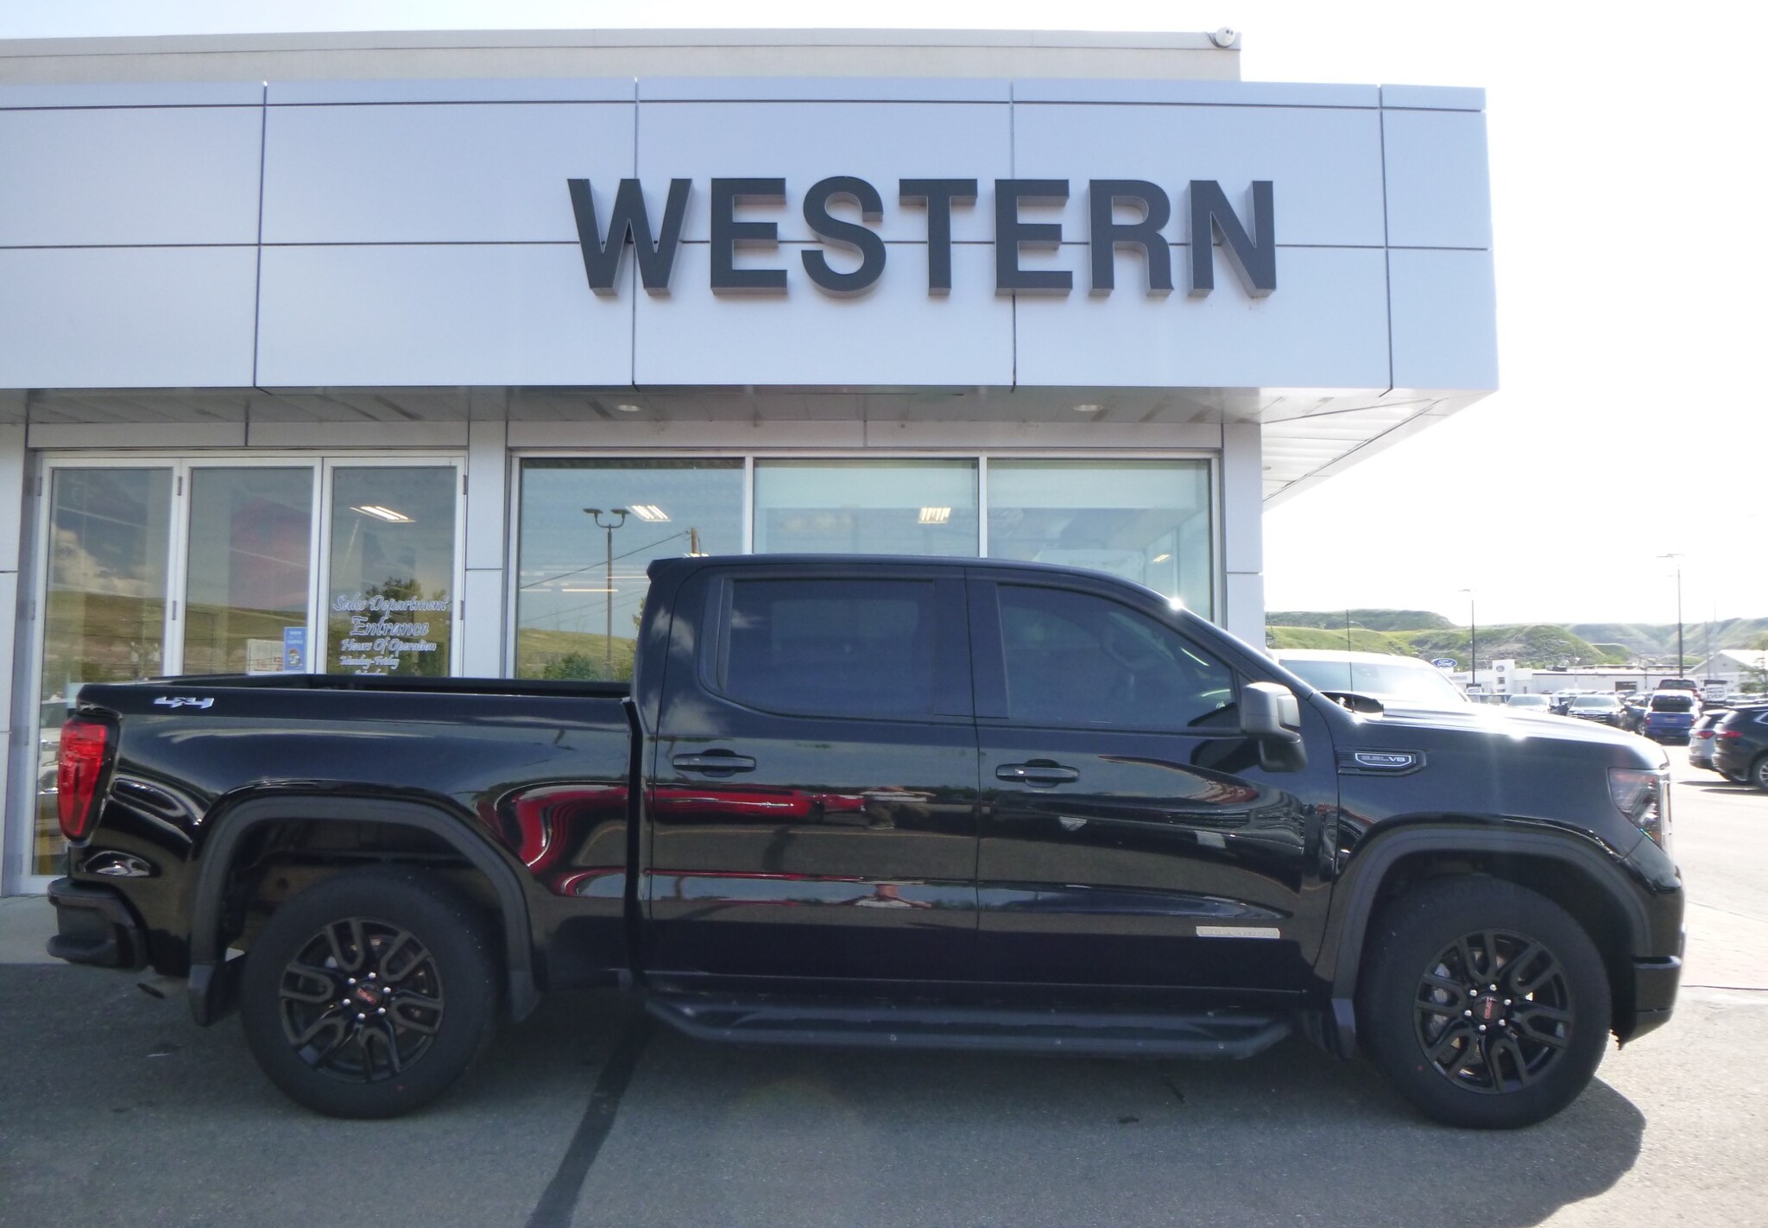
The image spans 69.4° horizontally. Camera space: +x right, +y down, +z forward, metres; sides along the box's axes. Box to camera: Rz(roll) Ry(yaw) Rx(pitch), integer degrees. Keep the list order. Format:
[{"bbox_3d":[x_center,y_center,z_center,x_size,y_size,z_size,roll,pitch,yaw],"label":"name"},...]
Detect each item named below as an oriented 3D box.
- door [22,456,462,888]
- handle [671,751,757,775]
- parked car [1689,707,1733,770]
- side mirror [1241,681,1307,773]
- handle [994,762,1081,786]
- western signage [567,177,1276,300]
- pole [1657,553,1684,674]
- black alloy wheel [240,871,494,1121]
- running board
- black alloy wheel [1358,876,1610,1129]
[{"bbox_3d":[-4.490,0.390,9.000,3.020,3.060,0.100,0,-4,0],"label":"door"},{"bbox_3d":[-0.571,0.501,4.290,0.280,0.068,0.060,0,-4,0],"label":"handle"},{"bbox_3d":[19.749,2.785,27.168,4.550,1.640,1.840,-2,-5,28],"label":"parked car"},{"bbox_3d":[1.282,0.371,4.204,0.170,0.290,0.290,0,-4,0],"label":"side mirror"},{"bbox_3d":[0.515,0.534,4.272,0.280,0.068,0.060,0,-4,0],"label":"handle"},{"bbox_3d":[0.234,-2.417,8.202,4.503,0.735,0.150,0,-4,0],"label":"western signage"},{"bbox_3d":[38.502,1.367,62.069,1.500,8.765,0.500,-2,-5,30],"label":"pole"},{"bbox_3d":[-1.707,1.269,4.381,0.840,0.840,0.285,0,-4,0],"label":"black alloy wheel"},{"bbox_3d":[0.278,1.387,4.294,2.180,0.105,0.200,1,-4,0],"label":"running board"},{"bbox_3d":[1.983,1.292,4.349,0.840,0.840,0.285,0,-4,0],"label":"black alloy wheel"}]

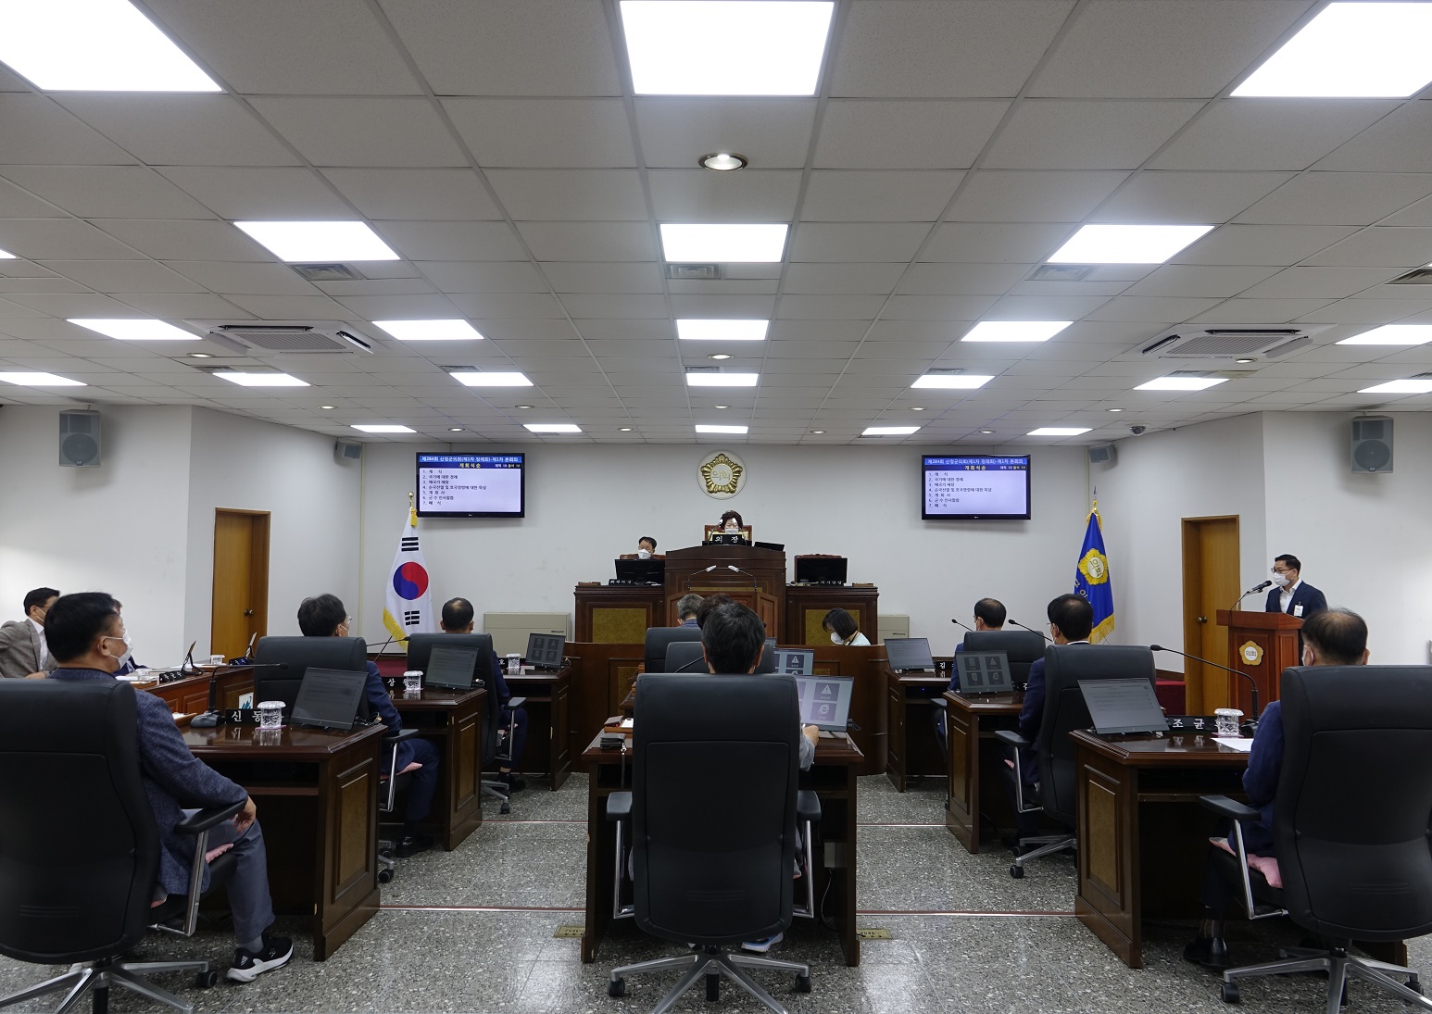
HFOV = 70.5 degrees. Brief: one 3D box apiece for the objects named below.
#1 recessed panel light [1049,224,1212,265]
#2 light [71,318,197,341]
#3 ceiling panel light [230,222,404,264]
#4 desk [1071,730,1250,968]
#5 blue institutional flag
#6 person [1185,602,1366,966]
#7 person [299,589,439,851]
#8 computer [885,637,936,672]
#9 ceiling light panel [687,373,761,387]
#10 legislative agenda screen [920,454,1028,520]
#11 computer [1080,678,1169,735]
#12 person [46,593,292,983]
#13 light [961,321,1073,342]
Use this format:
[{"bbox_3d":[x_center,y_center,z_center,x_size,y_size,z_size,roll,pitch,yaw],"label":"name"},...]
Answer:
[{"bbox_3d":[1.924,-1.235,4.754,0.595,0.060,0.595,0,-3,0],"label":"recessed panel light"},{"bbox_3d":[-3.786,-1.168,6.641,0.595,0.060,0.595,0,-3,0],"label":"light"},{"bbox_3d":[-1.847,-1.250,4.757,0.580,0.045,0.580,0,-3,0],"label":"ceiling panel light"},{"bbox_3d":[1.986,1.302,3.932,1.020,0.738,0.545,0,-3,-1],"label":"desk"},{"bbox_3d":[4.444,0.812,11.961,0.520,1.720,0.300,0,-4,12],"label":"blue institutional flag"},{"bbox_3d":[2.036,0.960,3.387,0.620,1.270,0.680,1,-3,-6],"label":"person"},{"bbox_3d":[-1.761,1.042,4.821,0.580,1.320,0.800,-1,-4,16],"label":"person"},{"bbox_3d":[1.345,1.007,6.978,0.310,0.230,0.180,1,-4,-14],"label":"computer"},{"bbox_3d":[0.054,-1.049,8.332,0.580,0.045,0.580,0,-3,0],"label":"ceiling light panel"},{"bbox_3d":[3.221,-0.238,12.523,1.340,0.800,0.080,0,0,0],"label":"legislative agenda screen"},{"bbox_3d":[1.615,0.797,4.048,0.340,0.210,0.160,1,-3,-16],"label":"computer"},{"bbox_3d":[-1.945,0.945,3.384,0.640,1.340,0.800,0,-4,12],"label":"person"},{"bbox_3d":[1.933,-1.132,6.546,0.585,0.040,0.570,0,-3,0],"label":"light"}]

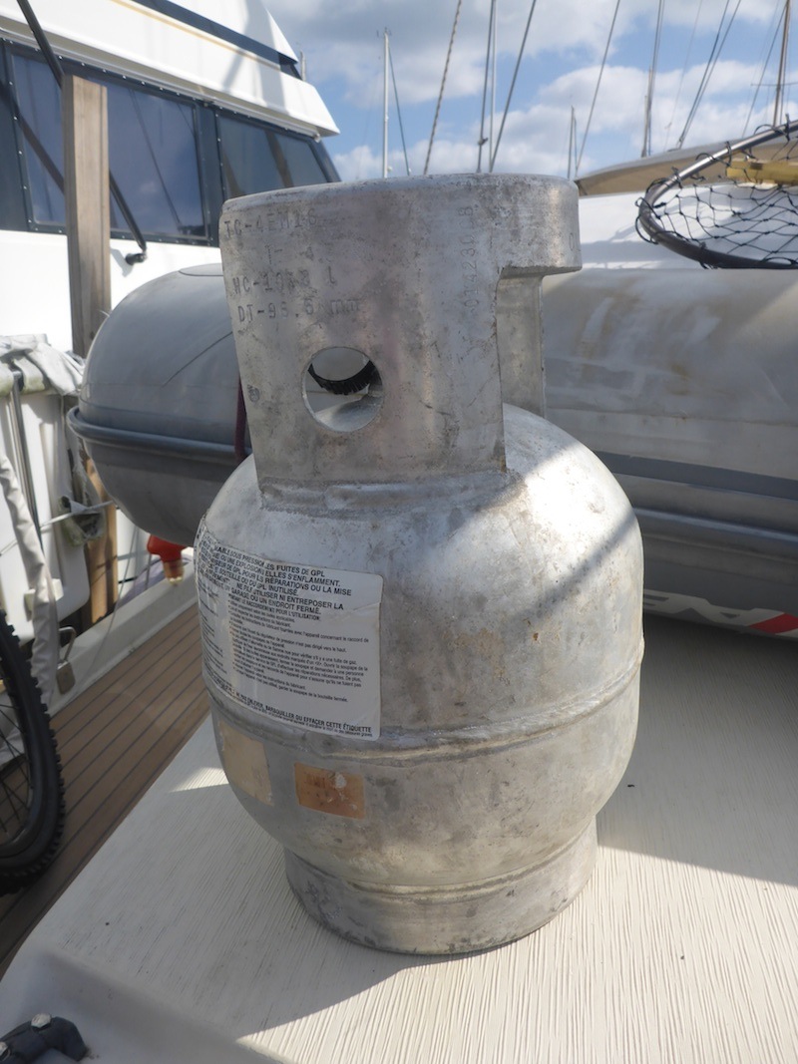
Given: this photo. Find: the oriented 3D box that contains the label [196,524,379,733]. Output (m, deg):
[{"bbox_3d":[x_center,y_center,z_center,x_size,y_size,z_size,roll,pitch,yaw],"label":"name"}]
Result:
[{"bbox_3d":[-0.067,0.047,0.435,0.148,0.079,0.033,13,24,41],"label":"label"}]

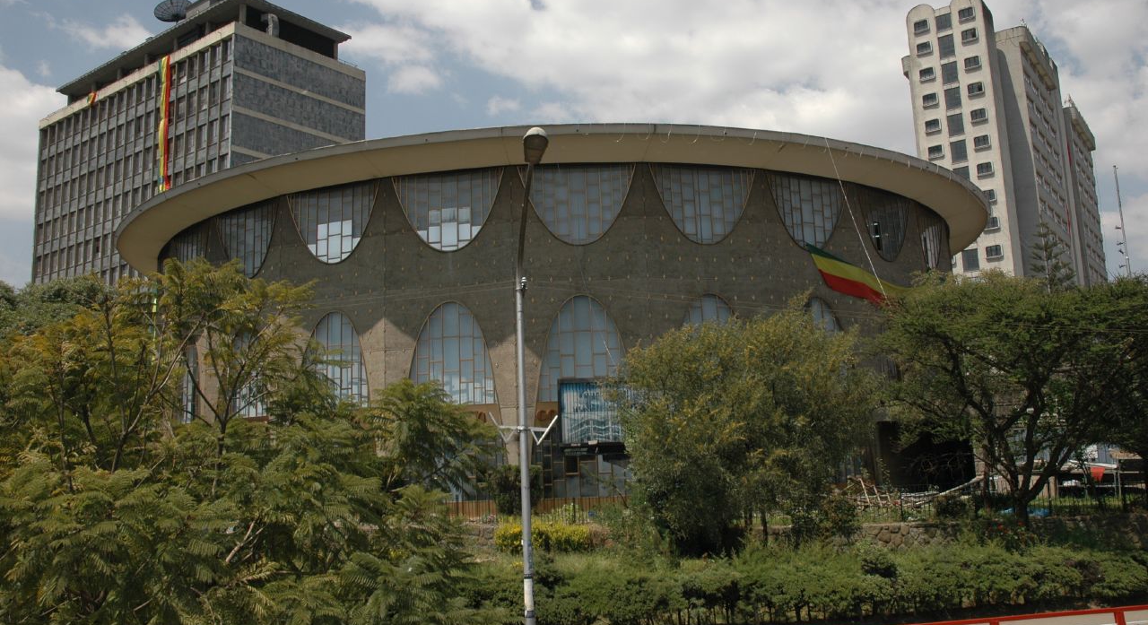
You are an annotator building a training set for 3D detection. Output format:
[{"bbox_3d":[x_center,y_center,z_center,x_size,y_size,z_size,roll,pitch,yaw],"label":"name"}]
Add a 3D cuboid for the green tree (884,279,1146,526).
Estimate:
[{"bbox_3d":[12.667,2.583,24.620,8.000,7.580,7.800,-2,-9,0],"label":"green tree"}]

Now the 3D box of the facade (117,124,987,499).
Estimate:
[{"bbox_3d":[-0.774,3.796,54.287,50.000,13.660,50.000,-2,-9,0],"label":"facade"}]

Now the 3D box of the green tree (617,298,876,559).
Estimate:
[{"bbox_3d":[4.911,3.262,24.258,7.370,7.050,6.800,-2,-9,0],"label":"green tree"}]

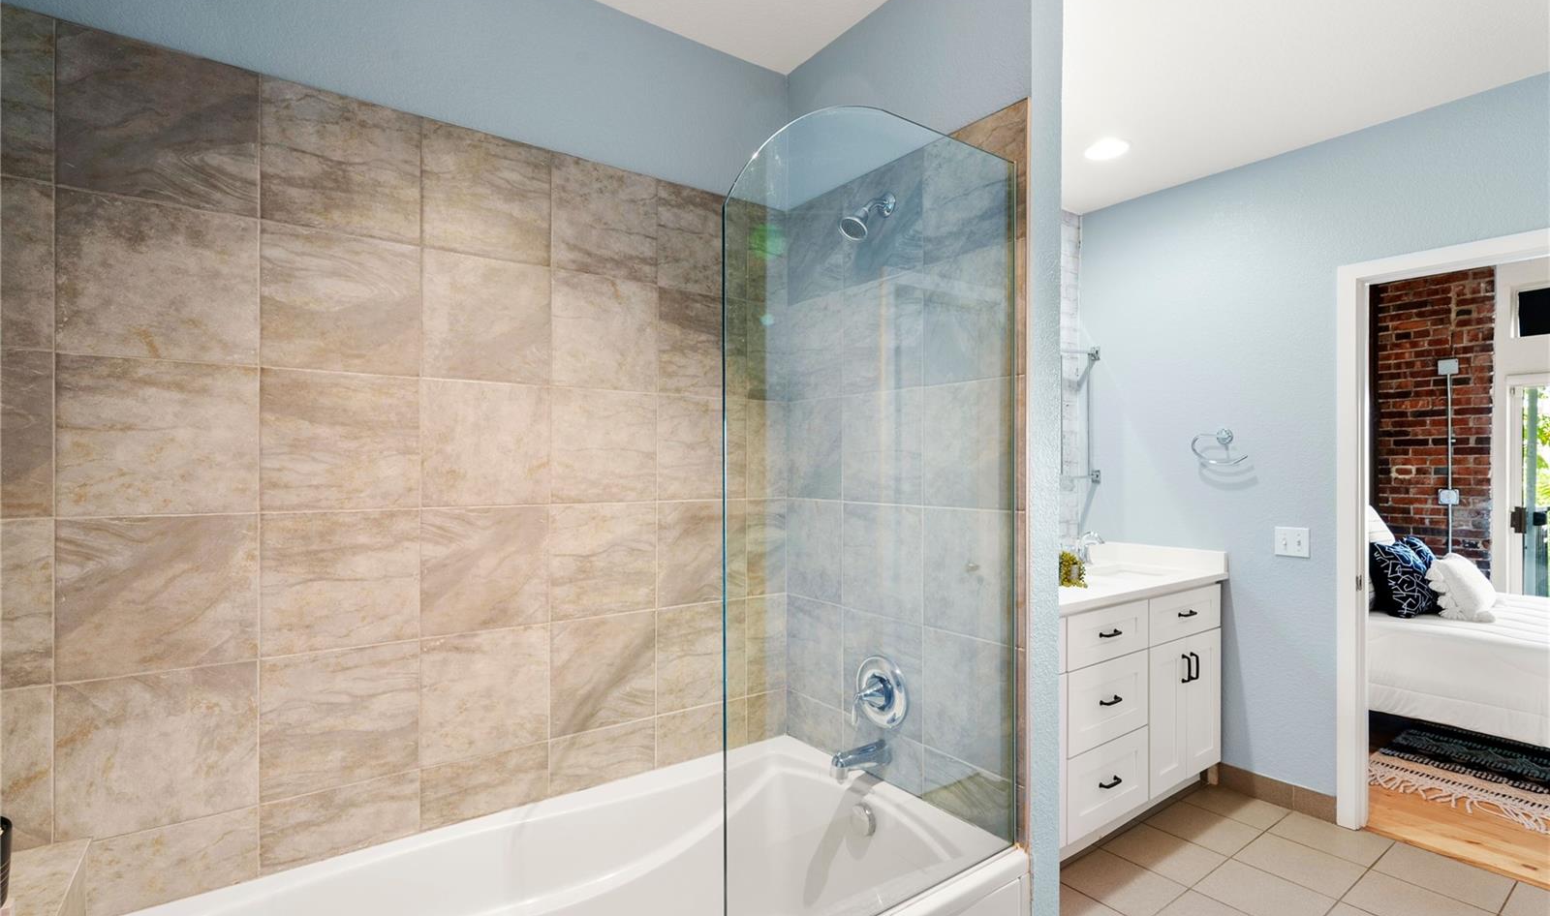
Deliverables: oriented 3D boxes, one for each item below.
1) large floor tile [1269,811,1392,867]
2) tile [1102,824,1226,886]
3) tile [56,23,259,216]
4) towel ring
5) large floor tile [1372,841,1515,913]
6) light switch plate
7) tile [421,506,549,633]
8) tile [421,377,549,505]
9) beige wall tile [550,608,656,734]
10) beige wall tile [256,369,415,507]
[{"bbox_3d":[2.040,1.400,2.535,0.267,0.010,0.299,0,-1,-36],"label":"large floor tile"},{"bbox_3d":[1.389,1.406,2.455,0.302,0.010,0.302,0,-1,-35],"label":"tile"},{"bbox_3d":[-1.195,-0.647,1.352,0.300,0.302,0.010,0,-1,-36],"label":"tile"},{"bbox_3d":[1.886,-0.044,2.913,0.068,0.155,0.208,0,-1,-35],"label":"towel ring"},{"bbox_3d":[2.234,1.406,2.307,0.280,0.010,0.302,0,-1,-35],"label":"large floor tile"},{"bbox_3d":[2.028,0.334,2.706,0.010,0.115,0.116,0,-1,-35],"label":"light switch plate"},{"bbox_3d":[-0.706,0.272,1.696,0.300,0.302,0.010,0,-1,-36],"label":"tile"},{"bbox_3d":[-0.712,-0.035,1.715,0.301,0.305,0.010,0,-1,-35],"label":"tile"},{"bbox_3d":[-0.467,0.582,1.887,0.301,0.303,0.011,0,0,-35],"label":"beige wall tile"},{"bbox_3d":[-0.960,-0.037,1.538,0.301,0.305,0.010,0,-1,-35],"label":"beige wall tile"}]

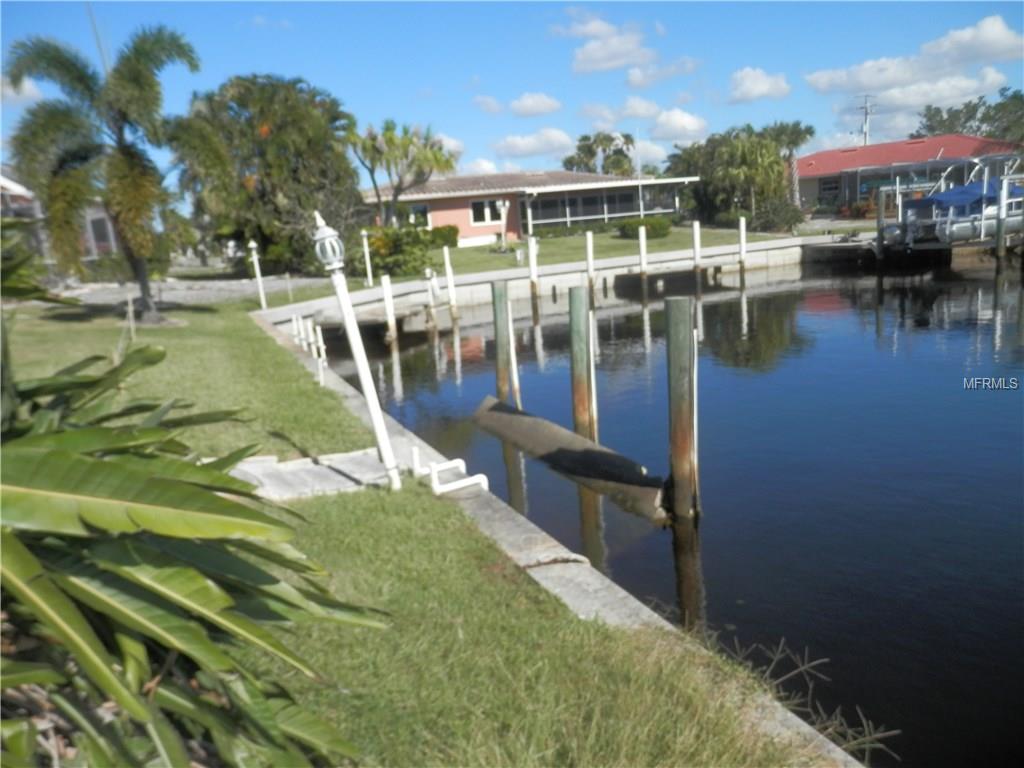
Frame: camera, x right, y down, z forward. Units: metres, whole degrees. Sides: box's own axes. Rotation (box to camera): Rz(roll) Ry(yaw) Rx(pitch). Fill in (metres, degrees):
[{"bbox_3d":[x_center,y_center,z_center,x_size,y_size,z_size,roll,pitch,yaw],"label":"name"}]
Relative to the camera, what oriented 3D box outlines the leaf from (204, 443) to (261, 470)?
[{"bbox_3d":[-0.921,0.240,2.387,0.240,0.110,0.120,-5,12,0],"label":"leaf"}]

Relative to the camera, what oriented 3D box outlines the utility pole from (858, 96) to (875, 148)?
[{"bbox_3d":[33.224,-21.791,69.548,1.700,10.290,0.500,-5,12,0],"label":"utility pole"}]

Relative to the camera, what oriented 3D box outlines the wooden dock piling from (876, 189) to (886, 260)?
[{"bbox_3d":[11.879,-5.043,23.905,0.260,2.480,0.260,-5,12,0],"label":"wooden dock piling"}]

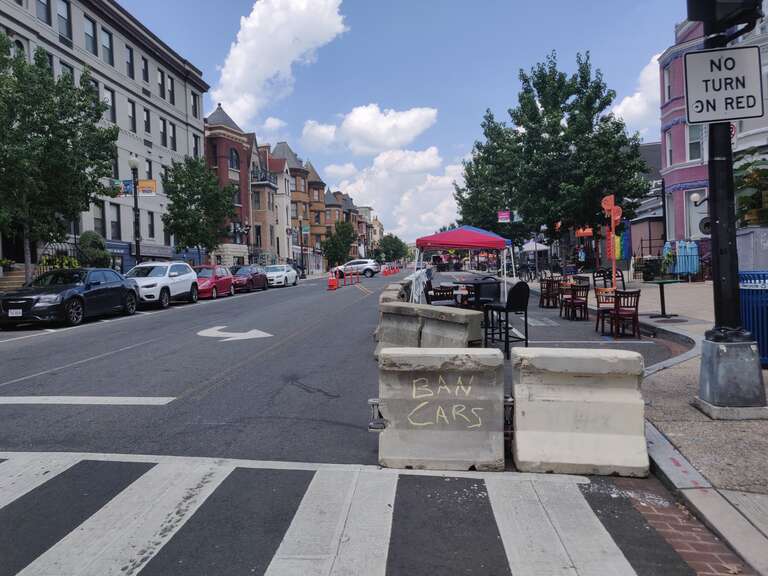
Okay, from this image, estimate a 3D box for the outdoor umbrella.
[{"bbox_3d":[11.100,-2.150,41.000,2.200,2.500,2.200,-3,1,0],"label":"outdoor umbrella"}]

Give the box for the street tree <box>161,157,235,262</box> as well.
[{"bbox_3d":[-10.050,-3.500,30.000,4.100,7.300,4.100,-3,1,0],"label":"street tree"}]

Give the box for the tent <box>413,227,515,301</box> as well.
[{"bbox_3d":[2.420,-0.570,16.900,3.000,2.650,3.000,-3,1,12],"label":"tent"}]

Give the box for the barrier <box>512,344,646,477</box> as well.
[{"bbox_3d":[1.422,0.884,4.116,0.881,0.835,0.500,-2,2,11],"label":"barrier"}]

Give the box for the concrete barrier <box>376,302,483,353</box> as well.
[{"bbox_3d":[0.600,0.723,7.680,0.480,0.835,2.000,-3,2,-31],"label":"concrete barrier"}]

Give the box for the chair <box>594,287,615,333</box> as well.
[{"bbox_3d":[4.497,0.481,11.038,0.440,0.900,0.500,-2,2,9],"label":"chair"}]

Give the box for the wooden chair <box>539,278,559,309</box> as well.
[{"bbox_3d":[5.340,0.190,18.000,0.450,0.920,0.500,-3,1,-21],"label":"wooden chair"}]

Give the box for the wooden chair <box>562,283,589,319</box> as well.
[{"bbox_3d":[4.859,0.355,13.888,0.440,0.900,0.500,-2,2,7],"label":"wooden chair"}]

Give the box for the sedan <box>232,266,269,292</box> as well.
[{"bbox_3d":[-7.750,-0.530,30.500,1.830,1.460,4.700,-2,2,3],"label":"sedan"}]

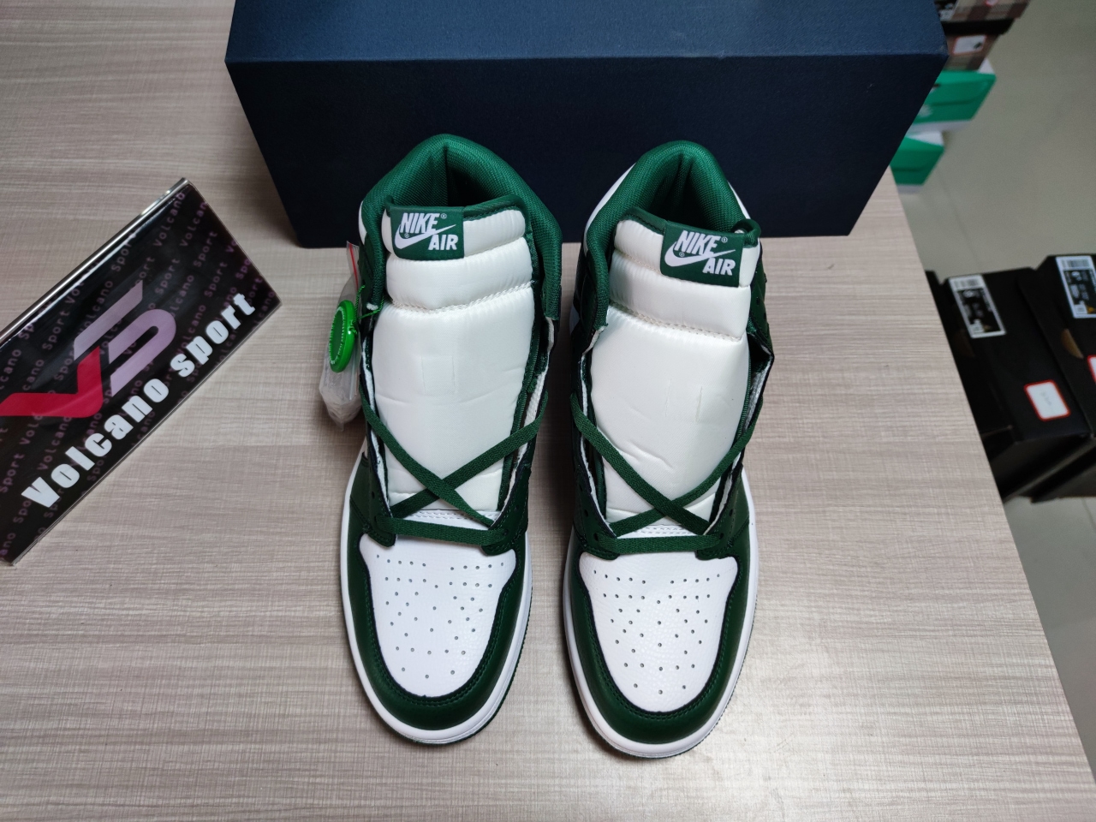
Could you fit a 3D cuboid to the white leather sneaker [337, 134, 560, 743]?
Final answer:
[{"bbox_3d":[-0.054,0.005,0.369,0.109,0.168,0.286,2,66,0],"label":"white leather sneaker"}]

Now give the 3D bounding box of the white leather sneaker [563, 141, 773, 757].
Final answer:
[{"bbox_3d":[0.063,0.011,0.369,0.109,0.168,0.286,1,66,-1],"label":"white leather sneaker"}]

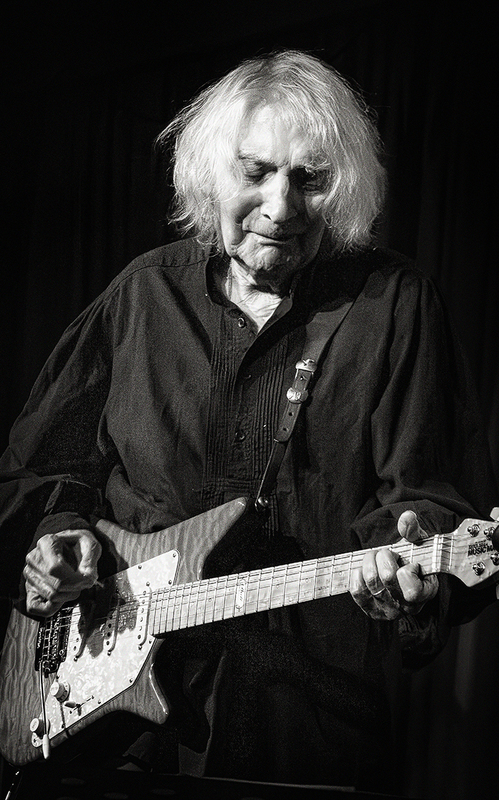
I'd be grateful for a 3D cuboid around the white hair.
[{"bbox_3d":[0.029,-0.285,3.280,0.260,0.245,0.240,8,19,-11],"label":"white hair"}]

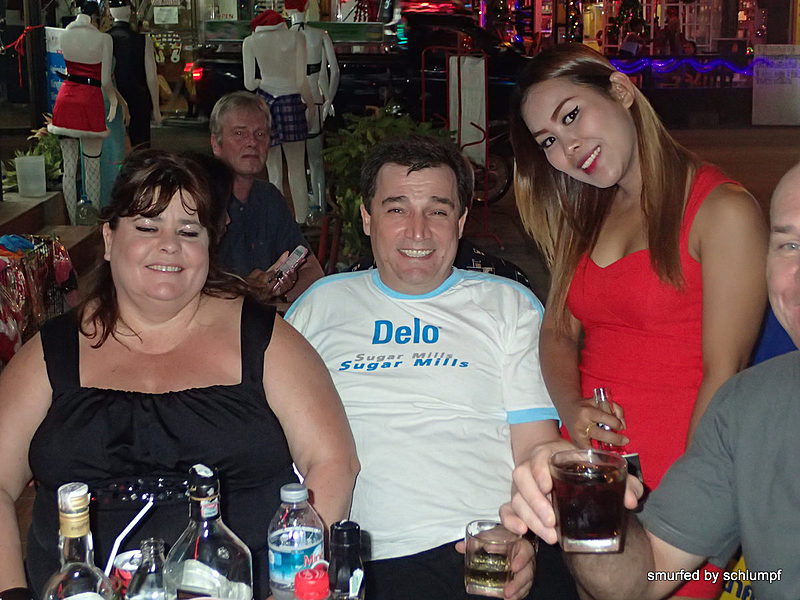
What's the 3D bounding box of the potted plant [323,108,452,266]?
[{"bbox_3d":[-0.053,-0.478,6.600,0.700,0.970,0.680,0,11,0],"label":"potted plant"}]

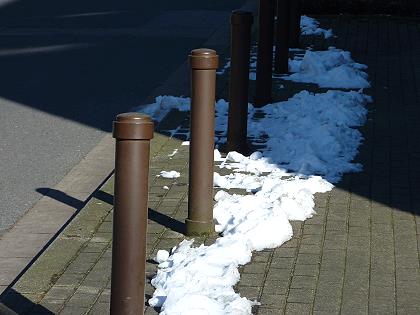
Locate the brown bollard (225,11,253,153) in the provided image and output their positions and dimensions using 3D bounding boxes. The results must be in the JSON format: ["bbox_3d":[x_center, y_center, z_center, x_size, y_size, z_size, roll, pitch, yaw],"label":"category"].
[{"bbox_3d":[0.168,-0.417,9.340,0.127,0.800,0.127,1,9,0],"label":"brown bollard"}]

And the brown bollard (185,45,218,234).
[{"bbox_3d":[-0.035,-0.066,7.178,0.127,0.800,0.127,1,9,0],"label":"brown bollard"}]

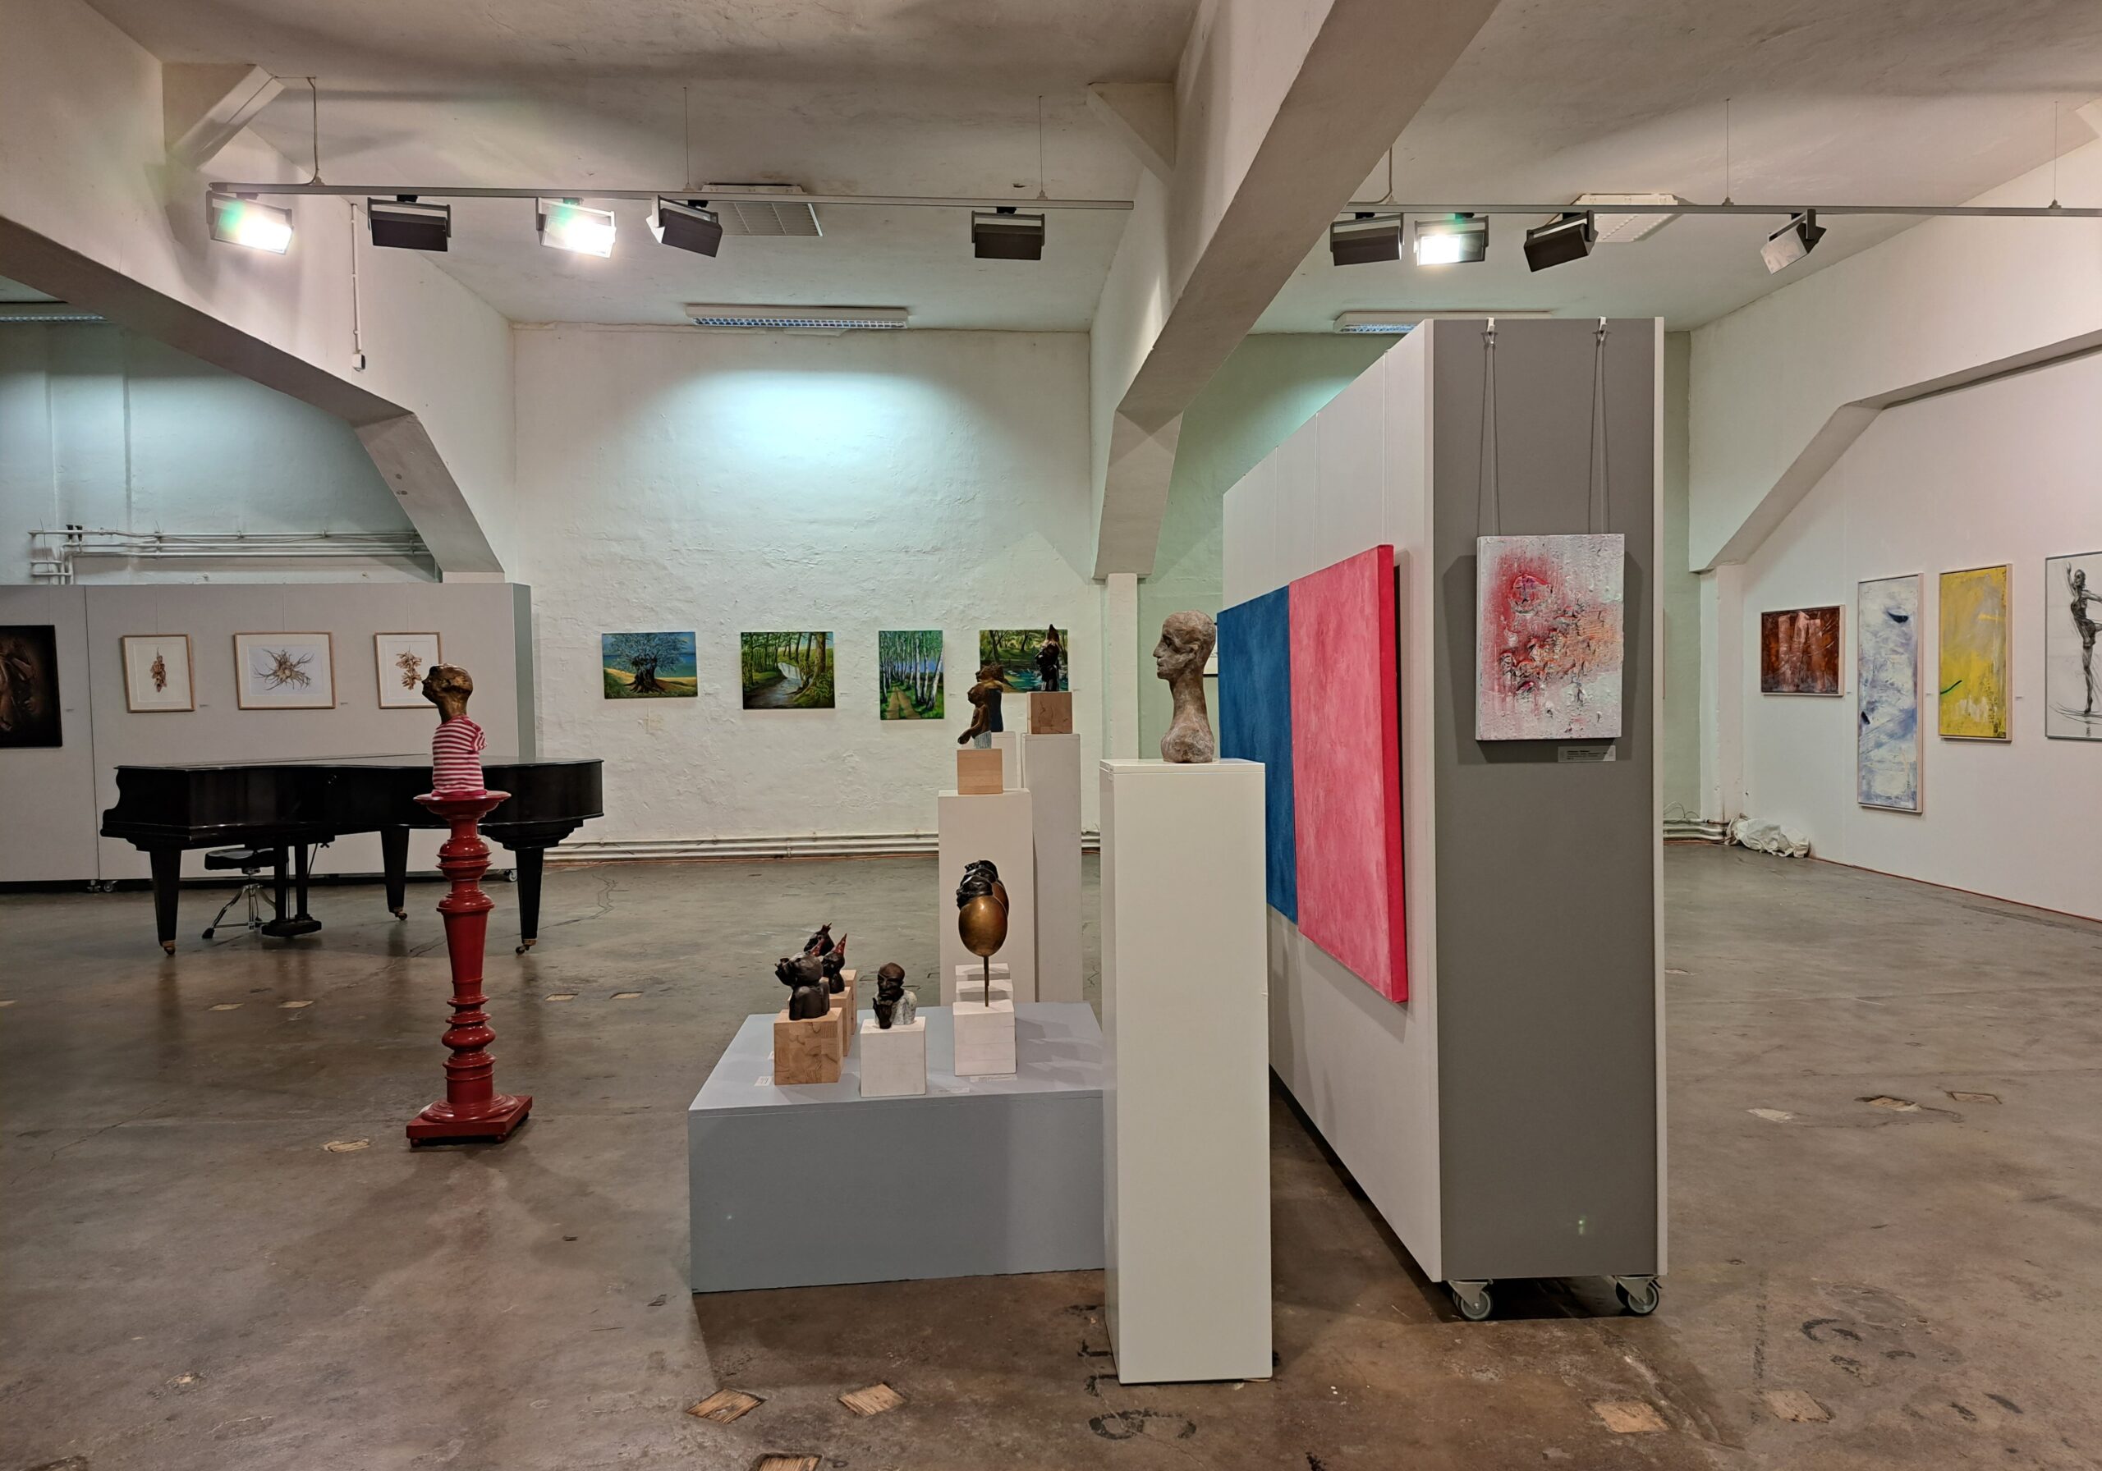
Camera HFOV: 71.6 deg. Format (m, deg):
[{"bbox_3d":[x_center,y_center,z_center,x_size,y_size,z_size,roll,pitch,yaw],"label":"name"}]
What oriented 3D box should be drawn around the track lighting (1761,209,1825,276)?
[{"bbox_3d":[3.622,-2.408,7.112,0.140,0.200,0.360,-21,2,1],"label":"track lighting"}]

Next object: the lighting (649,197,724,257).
[{"bbox_3d":[-1.847,-2.613,7.460,0.170,0.235,0.355,1,2,42],"label":"lighting"}]

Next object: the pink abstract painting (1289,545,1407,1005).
[{"bbox_3d":[0.731,0.068,3.684,0.035,1.000,0.990,-1,2,-3],"label":"pink abstract painting"}]

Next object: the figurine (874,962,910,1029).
[{"bbox_3d":[-0.370,0.612,3.439,0.085,0.147,0.080,0,2,30],"label":"figurine"}]

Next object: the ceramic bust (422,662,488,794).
[{"bbox_3d":[-1.858,-0.015,4.544,0.175,0.415,0.170,-2,2,-33],"label":"ceramic bust"}]

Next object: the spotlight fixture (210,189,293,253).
[{"bbox_3d":[-3.756,-2.412,6.838,0.335,0.195,0.155,-3,3,-41],"label":"spotlight fixture"}]

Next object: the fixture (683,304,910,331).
[{"bbox_3d":[-1.925,-3.209,11.163,1.661,0.107,0.233,-1,2,-9],"label":"fixture"}]

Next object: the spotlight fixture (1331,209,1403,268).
[{"bbox_3d":[1.673,-2.622,7.695,0.371,0.235,0.170,0,2,19],"label":"spotlight fixture"}]

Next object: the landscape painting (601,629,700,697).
[{"bbox_3d":[-3.080,-0.536,11.201,0.720,0.498,0.030,-1,4,-4],"label":"landscape painting"}]

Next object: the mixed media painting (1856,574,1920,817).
[{"bbox_3d":[5.546,-0.268,9.675,0.040,1.537,0.693,-1,2,-1],"label":"mixed media painting"}]

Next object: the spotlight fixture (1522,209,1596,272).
[{"bbox_3d":[2.515,-2.446,7.213,0.155,0.195,0.335,-3,3,-39],"label":"spotlight fixture"}]

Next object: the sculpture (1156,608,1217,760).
[{"bbox_3d":[0.274,-0.099,2.988,0.124,0.300,0.115,-1,2,-3],"label":"sculpture"}]

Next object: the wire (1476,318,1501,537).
[{"bbox_3d":[0.898,-0.632,2.992,0.050,0.440,0.020,-1,2,-3],"label":"wire"}]

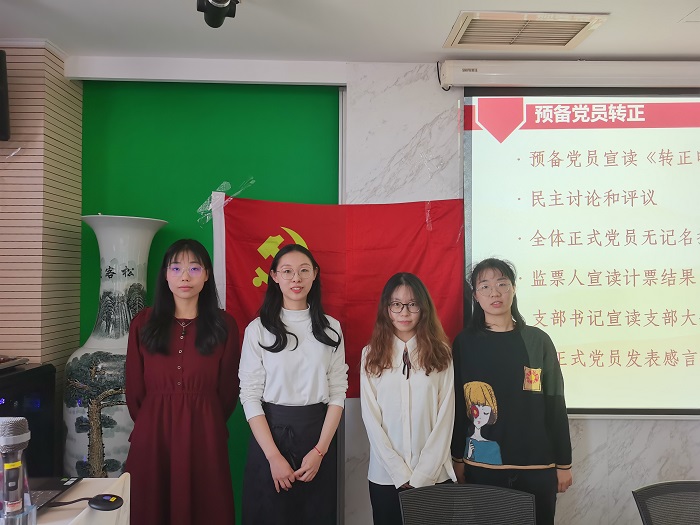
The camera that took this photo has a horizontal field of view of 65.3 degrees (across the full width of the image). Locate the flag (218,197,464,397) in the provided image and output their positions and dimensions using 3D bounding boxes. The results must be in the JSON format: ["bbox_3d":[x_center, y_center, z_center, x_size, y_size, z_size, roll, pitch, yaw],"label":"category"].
[{"bbox_3d":[-0.050,0.165,2.650,1.200,0.970,0.060,0,0,-2],"label":"flag"}]

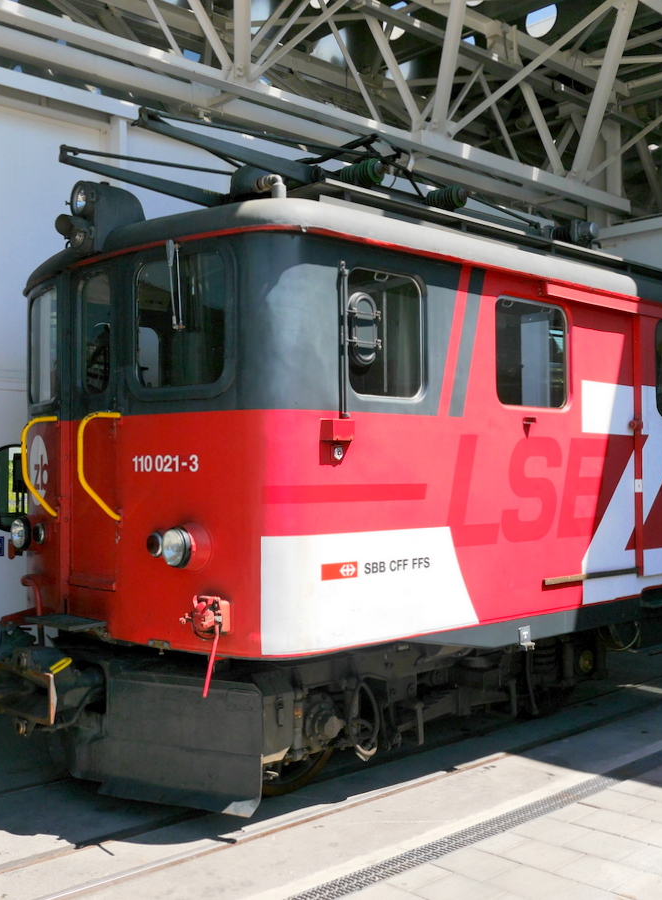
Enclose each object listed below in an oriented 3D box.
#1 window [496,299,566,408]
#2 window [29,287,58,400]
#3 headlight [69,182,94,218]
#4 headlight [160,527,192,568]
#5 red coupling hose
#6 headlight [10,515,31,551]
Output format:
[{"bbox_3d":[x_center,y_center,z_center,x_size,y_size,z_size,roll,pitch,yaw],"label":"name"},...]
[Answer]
[{"bbox_3d":[1.131,-0.531,5.856,0.664,0.593,0.060,1,-1,-43],"label":"window"},{"bbox_3d":[-1.647,-0.579,5.910,0.050,0.625,0.575,0,-1,-32],"label":"window"},{"bbox_3d":[-1.272,-1.306,5.412,0.090,0.185,0.185,1,-1,-43],"label":"headlight"},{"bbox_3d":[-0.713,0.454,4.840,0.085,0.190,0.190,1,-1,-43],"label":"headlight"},{"bbox_3d":[-0.592,0.892,4.773,0.160,0.455,0.200,1,-1,-43],"label":"red coupling hose"},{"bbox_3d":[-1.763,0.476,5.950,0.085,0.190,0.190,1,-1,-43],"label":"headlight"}]

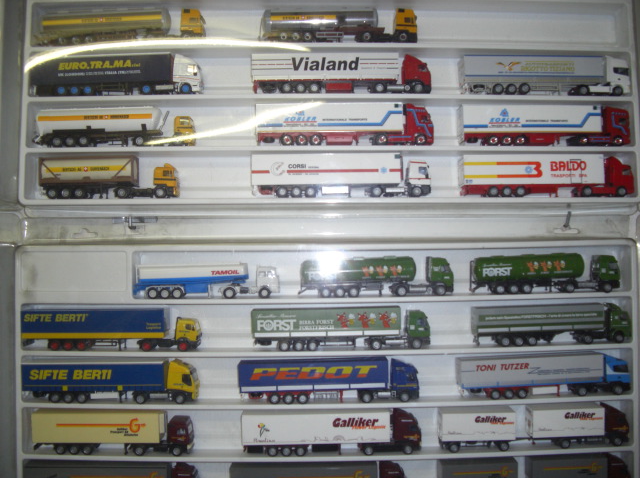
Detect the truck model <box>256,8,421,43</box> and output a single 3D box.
[{"bbox_3d":[0.020,-0.228,0.748,0.168,0.038,0.030,0,-3,-1],"label":"truck model"}]

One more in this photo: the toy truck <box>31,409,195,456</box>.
[{"bbox_3d":[-0.218,0.206,0.734,0.168,0.044,0.030,0,-2,0],"label":"toy truck"}]

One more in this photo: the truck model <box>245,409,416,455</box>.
[{"bbox_3d":[0.012,0.204,0.724,0.188,0.044,0.030,-1,-3,0],"label":"truck model"}]

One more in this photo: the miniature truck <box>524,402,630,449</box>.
[{"bbox_3d":[0.272,0.197,0.726,0.102,0.043,0.030,-1,-3,0],"label":"miniature truck"}]

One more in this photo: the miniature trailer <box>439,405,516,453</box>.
[{"bbox_3d":[0.168,0.204,0.737,0.079,0.043,0.030,0,-2,0],"label":"miniature trailer"}]

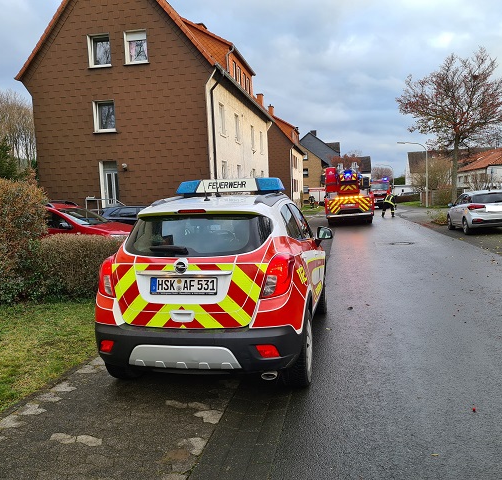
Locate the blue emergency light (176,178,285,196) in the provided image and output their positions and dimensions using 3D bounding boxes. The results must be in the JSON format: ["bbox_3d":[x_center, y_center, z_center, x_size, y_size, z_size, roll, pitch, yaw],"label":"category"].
[{"bbox_3d":[-0.195,-0.564,5.174,1.200,0.165,0.300,-1,5,11],"label":"blue emergency light"}]

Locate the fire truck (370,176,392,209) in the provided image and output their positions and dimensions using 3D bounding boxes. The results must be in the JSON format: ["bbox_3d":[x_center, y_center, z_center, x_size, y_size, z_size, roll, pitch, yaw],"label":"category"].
[{"bbox_3d":[14.517,-5.093,53.907,2.500,3.250,7.400,-1,6,15],"label":"fire truck"}]

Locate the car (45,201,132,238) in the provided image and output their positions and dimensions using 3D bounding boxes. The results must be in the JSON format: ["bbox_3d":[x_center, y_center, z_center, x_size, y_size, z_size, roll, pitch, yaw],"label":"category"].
[{"bbox_3d":[-4.717,0.007,10.822,4.300,1.660,1.820,-1,5,9],"label":"car"}]

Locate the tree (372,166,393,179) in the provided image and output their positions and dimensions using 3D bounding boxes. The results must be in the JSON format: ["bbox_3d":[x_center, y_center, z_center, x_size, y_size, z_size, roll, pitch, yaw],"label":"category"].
[{"bbox_3d":[23.941,-9.985,87.699,4.600,6.400,4.600,-1,5,11],"label":"tree"}]

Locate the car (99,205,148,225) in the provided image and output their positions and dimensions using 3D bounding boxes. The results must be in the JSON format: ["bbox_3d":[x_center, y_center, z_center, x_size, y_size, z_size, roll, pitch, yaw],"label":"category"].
[{"bbox_3d":[-2.879,-0.473,16.531,4.400,1.460,1.800,-1,5,9],"label":"car"}]

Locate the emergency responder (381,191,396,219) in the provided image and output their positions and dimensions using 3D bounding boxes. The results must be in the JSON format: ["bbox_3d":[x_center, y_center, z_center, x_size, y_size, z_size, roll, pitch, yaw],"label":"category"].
[{"bbox_3d":[8.469,-2.017,29.430,0.800,1.480,0.600,-3,5,-7],"label":"emergency responder"}]

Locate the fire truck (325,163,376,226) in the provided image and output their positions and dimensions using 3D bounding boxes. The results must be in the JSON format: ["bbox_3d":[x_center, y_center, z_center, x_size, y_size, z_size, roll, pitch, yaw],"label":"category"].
[{"bbox_3d":[5.837,-2.786,29.044,2.500,3.250,9.800,-1,5,10],"label":"fire truck"}]

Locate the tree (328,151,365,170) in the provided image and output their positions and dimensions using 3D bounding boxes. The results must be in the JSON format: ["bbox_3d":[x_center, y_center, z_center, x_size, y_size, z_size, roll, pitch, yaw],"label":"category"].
[{"bbox_3d":[14.731,-9.573,74.615,5.700,8.200,5.500,-1,5,11],"label":"tree"}]

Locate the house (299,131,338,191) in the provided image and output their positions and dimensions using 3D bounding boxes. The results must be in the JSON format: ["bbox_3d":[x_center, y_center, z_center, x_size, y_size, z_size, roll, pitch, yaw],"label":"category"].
[{"bbox_3d":[11.036,-12.166,83.464,11.000,11.400,12.000,-1,5,11],"label":"house"}]

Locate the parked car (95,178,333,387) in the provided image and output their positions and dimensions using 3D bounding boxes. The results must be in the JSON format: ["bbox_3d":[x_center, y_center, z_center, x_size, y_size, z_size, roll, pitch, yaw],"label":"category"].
[{"bbox_3d":[-0.094,0.229,5.631,1.860,1.840,4.270,-1,5,11],"label":"parked car"}]

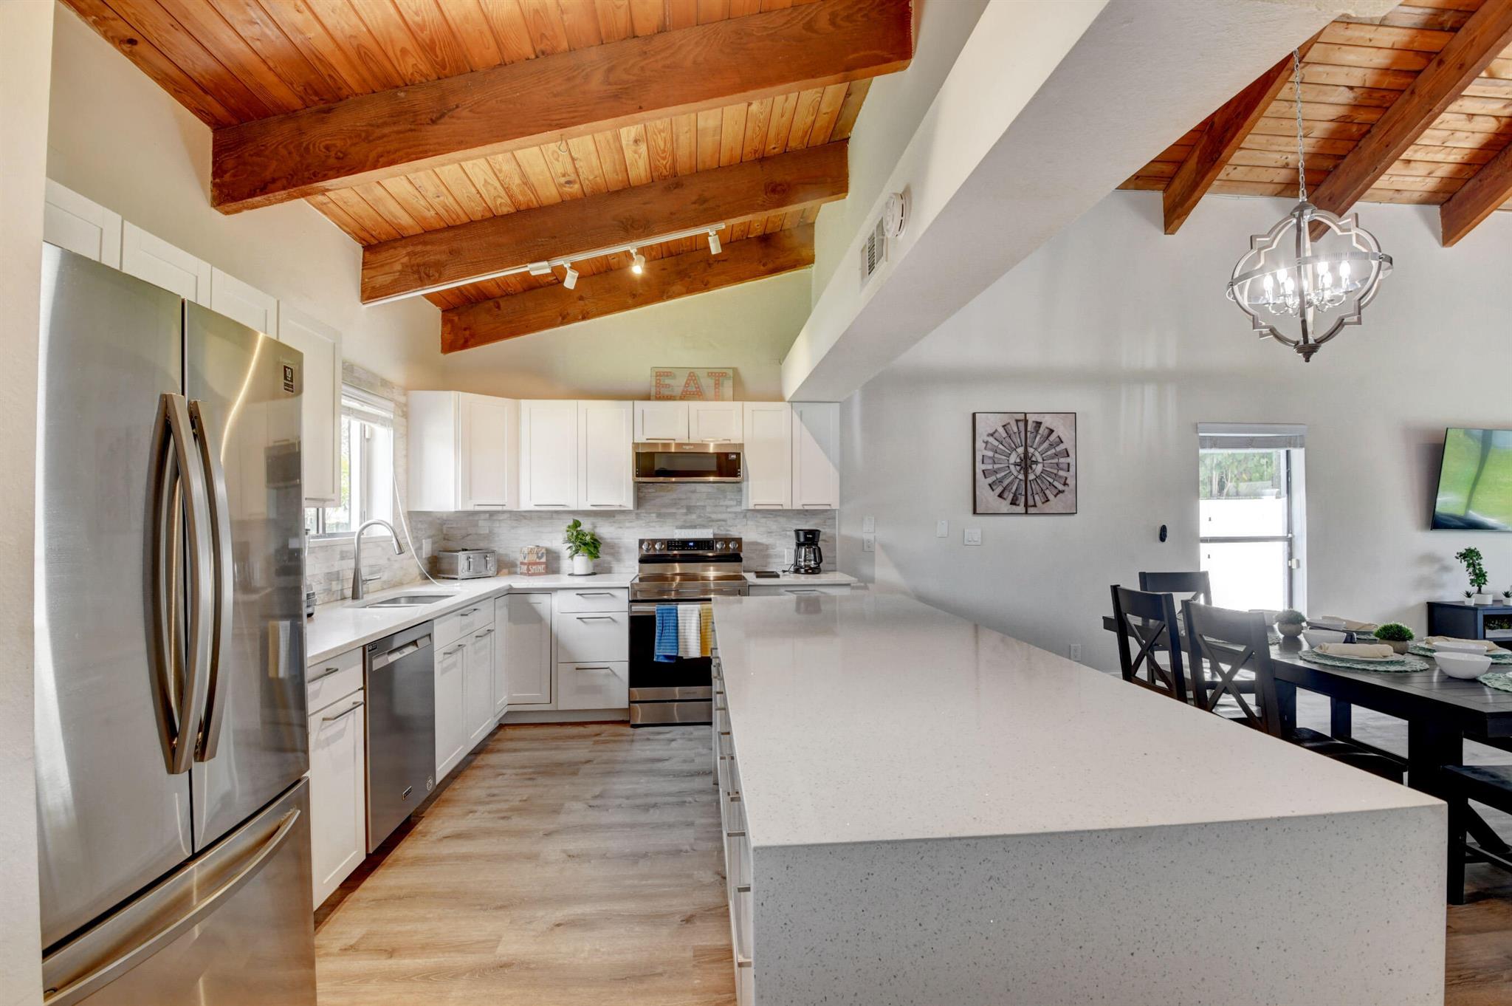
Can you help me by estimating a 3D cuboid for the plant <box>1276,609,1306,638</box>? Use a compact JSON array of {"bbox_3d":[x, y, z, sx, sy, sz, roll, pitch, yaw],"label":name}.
[{"bbox_3d":[2.517,0.567,2.982,0.110,0.122,0.110,0,-1,-5],"label":"plant"}]

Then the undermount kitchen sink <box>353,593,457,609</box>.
[{"bbox_3d":[-1.812,0.605,3.270,0.400,0.200,0.690,0,-1,-5],"label":"undermount kitchen sink"}]

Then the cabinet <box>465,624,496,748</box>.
[{"bbox_3d":[-1.802,0.984,3.459,0.580,0.650,0.420,0,-1,-5],"label":"cabinet"}]

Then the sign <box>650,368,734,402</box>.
[{"bbox_3d":[-0.465,-0.853,4.611,0.600,0.270,0.040,0,-7,-5],"label":"sign"}]

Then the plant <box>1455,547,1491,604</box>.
[{"bbox_3d":[5.804,0.600,5.096,0.200,0.475,0.170,0,-1,-5],"label":"plant"}]

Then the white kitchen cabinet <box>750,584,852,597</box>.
[{"bbox_3d":[0.269,0.980,4.441,0.675,0.870,0.590,0,-1,-5],"label":"white kitchen cabinet"}]

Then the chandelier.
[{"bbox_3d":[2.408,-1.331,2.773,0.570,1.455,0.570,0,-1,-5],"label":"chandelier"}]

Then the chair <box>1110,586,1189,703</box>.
[{"bbox_3d":[2.143,0.914,3.164,0.500,0.960,0.450,0,-1,-5],"label":"chair"}]

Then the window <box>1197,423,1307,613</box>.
[{"bbox_3d":[4.029,0.141,5.145,0.920,1.580,0.130,0,-1,-5],"label":"window"}]

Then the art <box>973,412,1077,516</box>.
[{"bbox_3d":[2.096,-0.303,4.912,0.810,0.785,0.035,0,-1,-5],"label":"art"}]

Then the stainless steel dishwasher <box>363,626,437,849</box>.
[{"bbox_3d":[-1.690,0.915,2.490,0.615,0.816,0.600,0,-1,-5],"label":"stainless steel dishwasher"}]

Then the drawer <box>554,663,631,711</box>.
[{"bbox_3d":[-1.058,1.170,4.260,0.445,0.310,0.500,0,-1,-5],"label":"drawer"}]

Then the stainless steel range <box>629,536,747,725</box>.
[{"bbox_3d":[-0.448,0.844,4.344,0.760,1.170,0.670,0,-1,-5],"label":"stainless steel range"}]

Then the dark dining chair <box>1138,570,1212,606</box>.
[{"bbox_3d":[2.568,0.903,3.579,0.470,0.985,0.560,0,-1,-5],"label":"dark dining chair"}]

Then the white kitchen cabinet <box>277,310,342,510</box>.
[{"bbox_3d":[-1.884,-0.355,2.421,0.340,0.750,0.410,0,-1,-5],"label":"white kitchen cabinet"}]

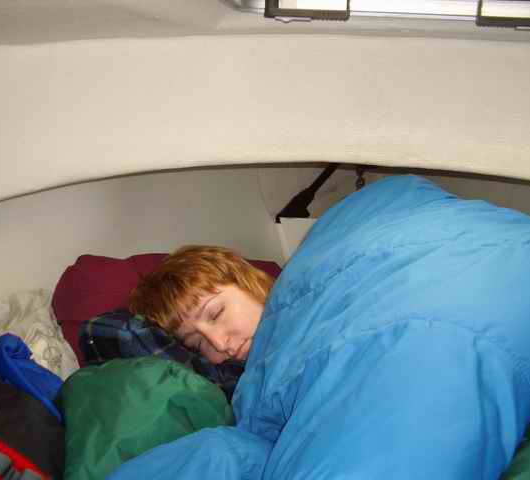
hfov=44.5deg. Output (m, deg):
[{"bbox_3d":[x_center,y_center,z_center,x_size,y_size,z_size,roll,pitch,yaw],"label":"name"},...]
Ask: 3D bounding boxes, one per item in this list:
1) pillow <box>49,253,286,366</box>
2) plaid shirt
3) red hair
[{"bbox_3d":[-0.186,0.131,1.290,0.480,0.180,0.320,0,15,0],"label":"pillow"},{"bbox_3d":[-0.184,0.196,1.140,0.290,0.130,0.210,2,15,6],"label":"plaid shirt"},{"bbox_3d":[-0.117,0.097,1.190,0.210,0.180,0.200,35,23,-15],"label":"red hair"}]

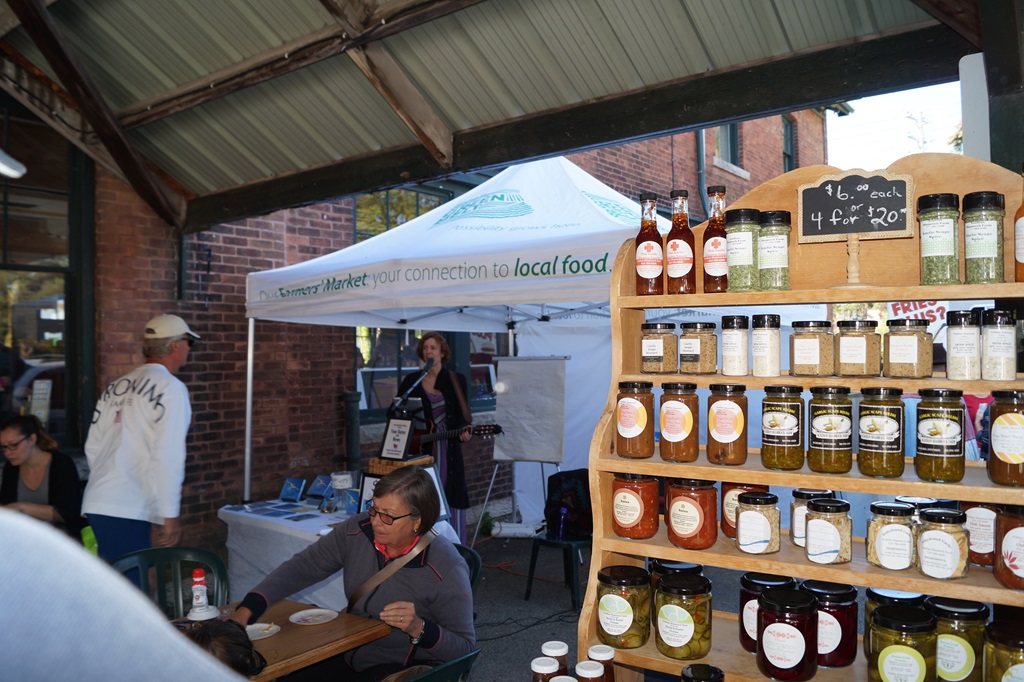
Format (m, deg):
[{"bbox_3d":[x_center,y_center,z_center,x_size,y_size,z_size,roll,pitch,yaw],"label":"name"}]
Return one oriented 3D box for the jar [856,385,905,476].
[{"bbox_3d":[0.546,0.134,1.133,0.062,0.127,0.062,0,-1,32],"label":"jar"}]

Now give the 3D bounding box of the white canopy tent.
[{"bbox_3d":[0.305,0.162,5.610,3.050,3.070,3.050,-1,-1,37],"label":"white canopy tent"}]

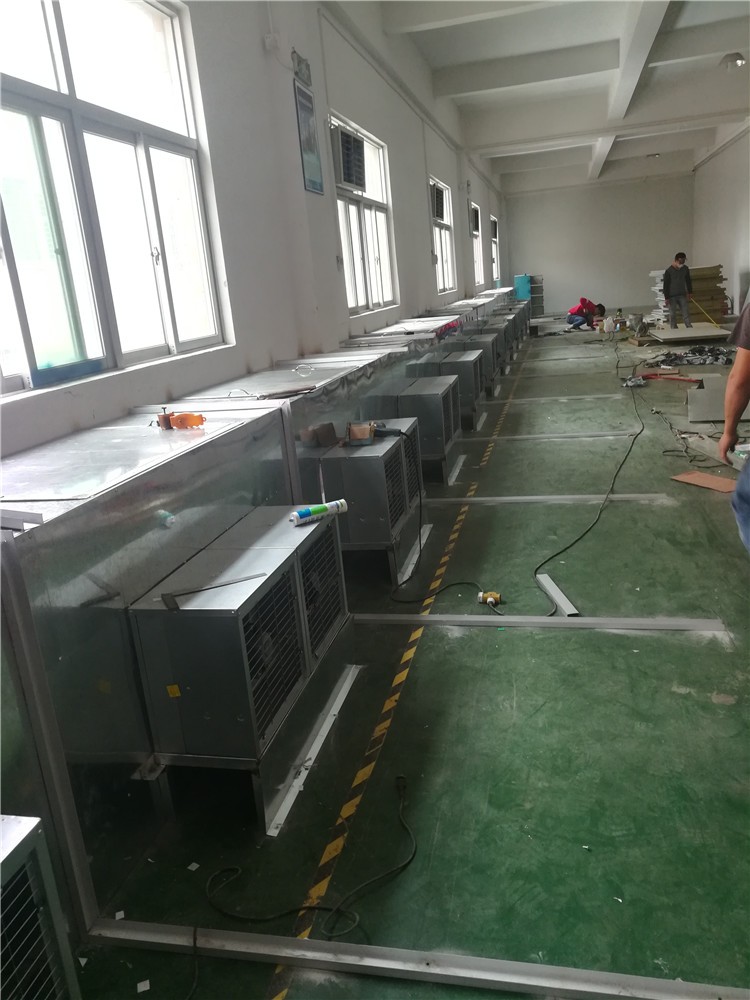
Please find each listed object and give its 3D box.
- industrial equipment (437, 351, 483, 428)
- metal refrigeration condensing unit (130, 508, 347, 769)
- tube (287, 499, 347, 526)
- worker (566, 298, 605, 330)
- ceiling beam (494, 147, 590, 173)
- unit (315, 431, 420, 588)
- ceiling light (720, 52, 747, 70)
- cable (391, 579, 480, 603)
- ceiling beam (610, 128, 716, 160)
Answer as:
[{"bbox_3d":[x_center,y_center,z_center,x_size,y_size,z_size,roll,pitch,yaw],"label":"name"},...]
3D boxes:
[{"bbox_3d":[1.002,-1.226,8.381,0.355,0.740,1.020,-1,17,14],"label":"industrial equipment"},{"bbox_3d":[-0.438,0.434,2.830,0.359,0.534,1.061,-1,17,14],"label":"metal refrigeration condensing unit"},{"bbox_3d":[-0.227,0.047,3.038,0.233,0.050,0.050,-11,17,-18],"label":"tube"},{"bbox_3d":[5.280,-4.656,18.794,0.920,0.770,0.550,-1,17,14],"label":"worker"},{"bbox_3d":[5.094,-10.381,23.006,2.948,0.402,0.233,-1,17,14],"label":"ceiling beam"},{"bbox_3d":[0.034,-0.034,4.709,0.359,0.772,1.061,-1,17,14],"label":"unit"},{"bbox_3d":[5.207,-6.402,10.949,0.360,0.230,0.360,-1,17,14],"label":"ceiling light"},{"bbox_3d":[0.335,0.475,3.996,0.480,0.030,0.240,-1,17,14],"label":"cable"},{"bbox_3d":[8.463,-10.479,22.135,2.923,0.402,0.233,-1,17,14],"label":"ceiling beam"}]

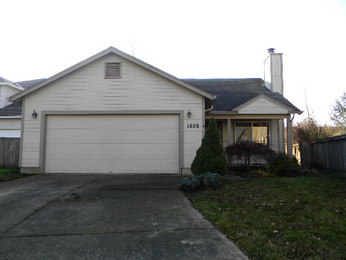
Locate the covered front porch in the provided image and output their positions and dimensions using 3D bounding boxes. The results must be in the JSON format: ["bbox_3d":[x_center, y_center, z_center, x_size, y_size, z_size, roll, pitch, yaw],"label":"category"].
[{"bbox_3d":[3.553,0.539,14.205,4.400,2.550,1.950,0,-5,2],"label":"covered front porch"}]

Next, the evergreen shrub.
[{"bbox_3d":[1.202,0.567,9.320,1.250,1.940,1.220,0,-5,2],"label":"evergreen shrub"}]

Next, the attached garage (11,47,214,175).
[{"bbox_3d":[-2.098,-0.483,12.990,7.400,4.560,6.200,0,-5,2],"label":"attached garage"}]

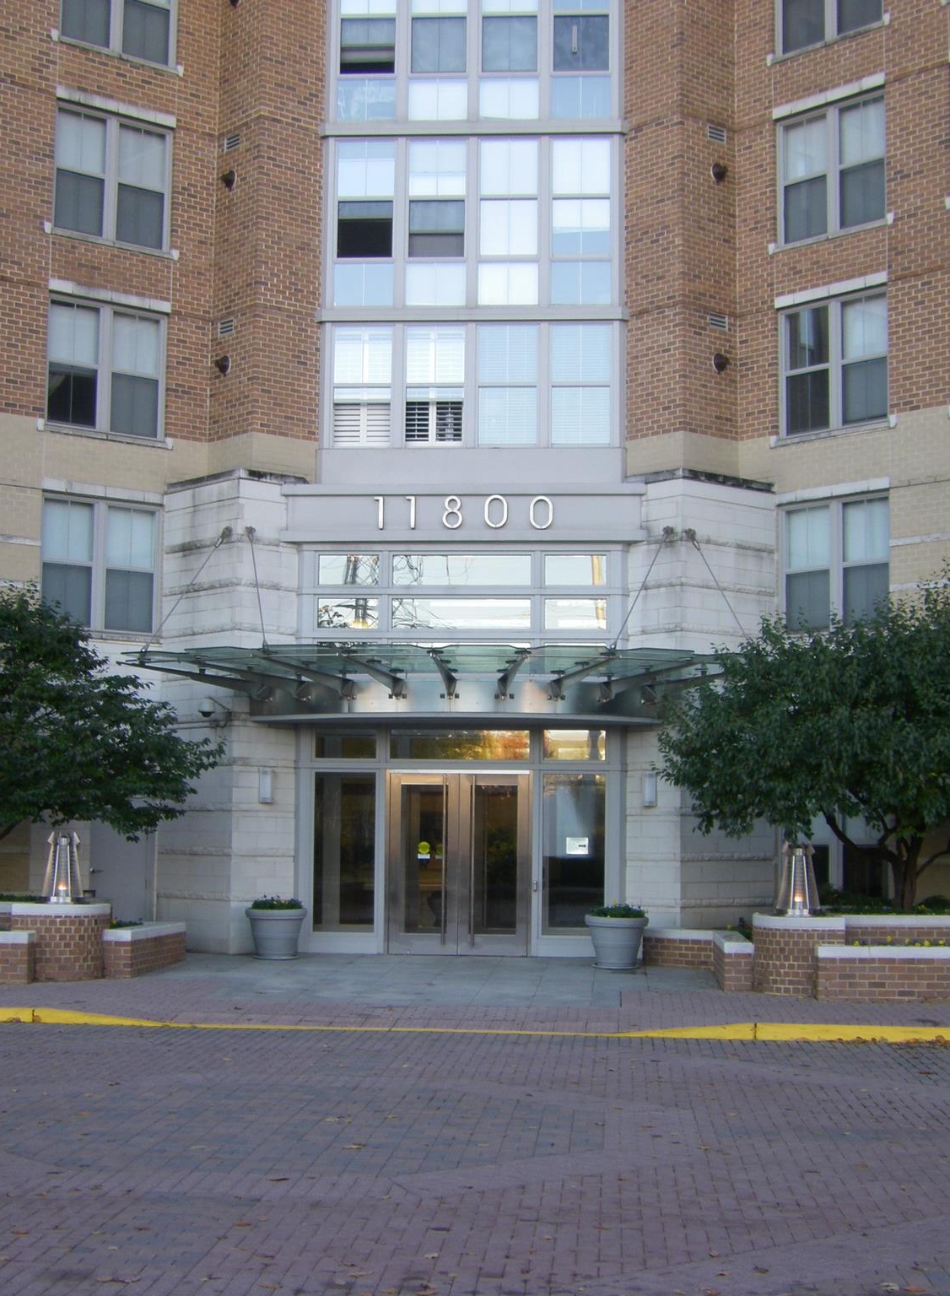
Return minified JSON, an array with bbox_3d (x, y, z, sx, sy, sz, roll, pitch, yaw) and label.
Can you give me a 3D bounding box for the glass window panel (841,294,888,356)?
[{"bbox_3d":[5.181,-4.300,27.939,0.050,0.760,0.740,5,-7,-41],"label":"glass window panel"}]

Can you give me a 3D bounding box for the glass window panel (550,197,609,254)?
[{"bbox_3d":[1.481,-5.991,29.676,0.840,0.860,0.050,0,-5,4],"label":"glass window panel"}]

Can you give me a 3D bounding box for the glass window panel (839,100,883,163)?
[{"bbox_3d":[5.220,-6.929,28.264,0.060,0.852,0.744,5,-7,-41],"label":"glass window panel"}]

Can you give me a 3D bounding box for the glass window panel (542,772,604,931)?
[{"bbox_3d":[1.329,2.741,28.093,0.813,2.133,0.060,0,-5,4],"label":"glass window panel"}]

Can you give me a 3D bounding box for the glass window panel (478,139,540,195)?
[{"bbox_3d":[0.472,-6.874,29.942,0.849,0.831,0.060,0,-5,4],"label":"glass window panel"}]

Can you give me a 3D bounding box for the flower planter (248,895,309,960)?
[{"bbox_3d":[-2.565,3.620,27.175,0.778,0.777,0.778,0,-5,4],"label":"flower planter"}]

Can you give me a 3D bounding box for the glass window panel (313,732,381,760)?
[{"bbox_3d":[-1.736,1.325,28.383,0.865,0.365,0.050,0,-5,4],"label":"glass window panel"}]

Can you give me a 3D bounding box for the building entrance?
[{"bbox_3d":[-0.227,2.931,28.438,1.938,2.462,0.150,0,-5,4],"label":"building entrance"}]

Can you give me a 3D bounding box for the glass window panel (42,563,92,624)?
[{"bbox_3d":[-5.497,-0.722,28.301,0.755,0.801,0.060,5,-7,-41],"label":"glass window panel"}]

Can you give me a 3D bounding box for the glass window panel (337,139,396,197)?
[{"bbox_3d":[-1.549,-6.875,30.072,0.837,0.855,0.060,0,-5,4],"label":"glass window panel"}]

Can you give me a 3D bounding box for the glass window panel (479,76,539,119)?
[{"bbox_3d":[0.498,-7.876,30.052,0.843,0.618,0.060,0,-5,4],"label":"glass window panel"}]

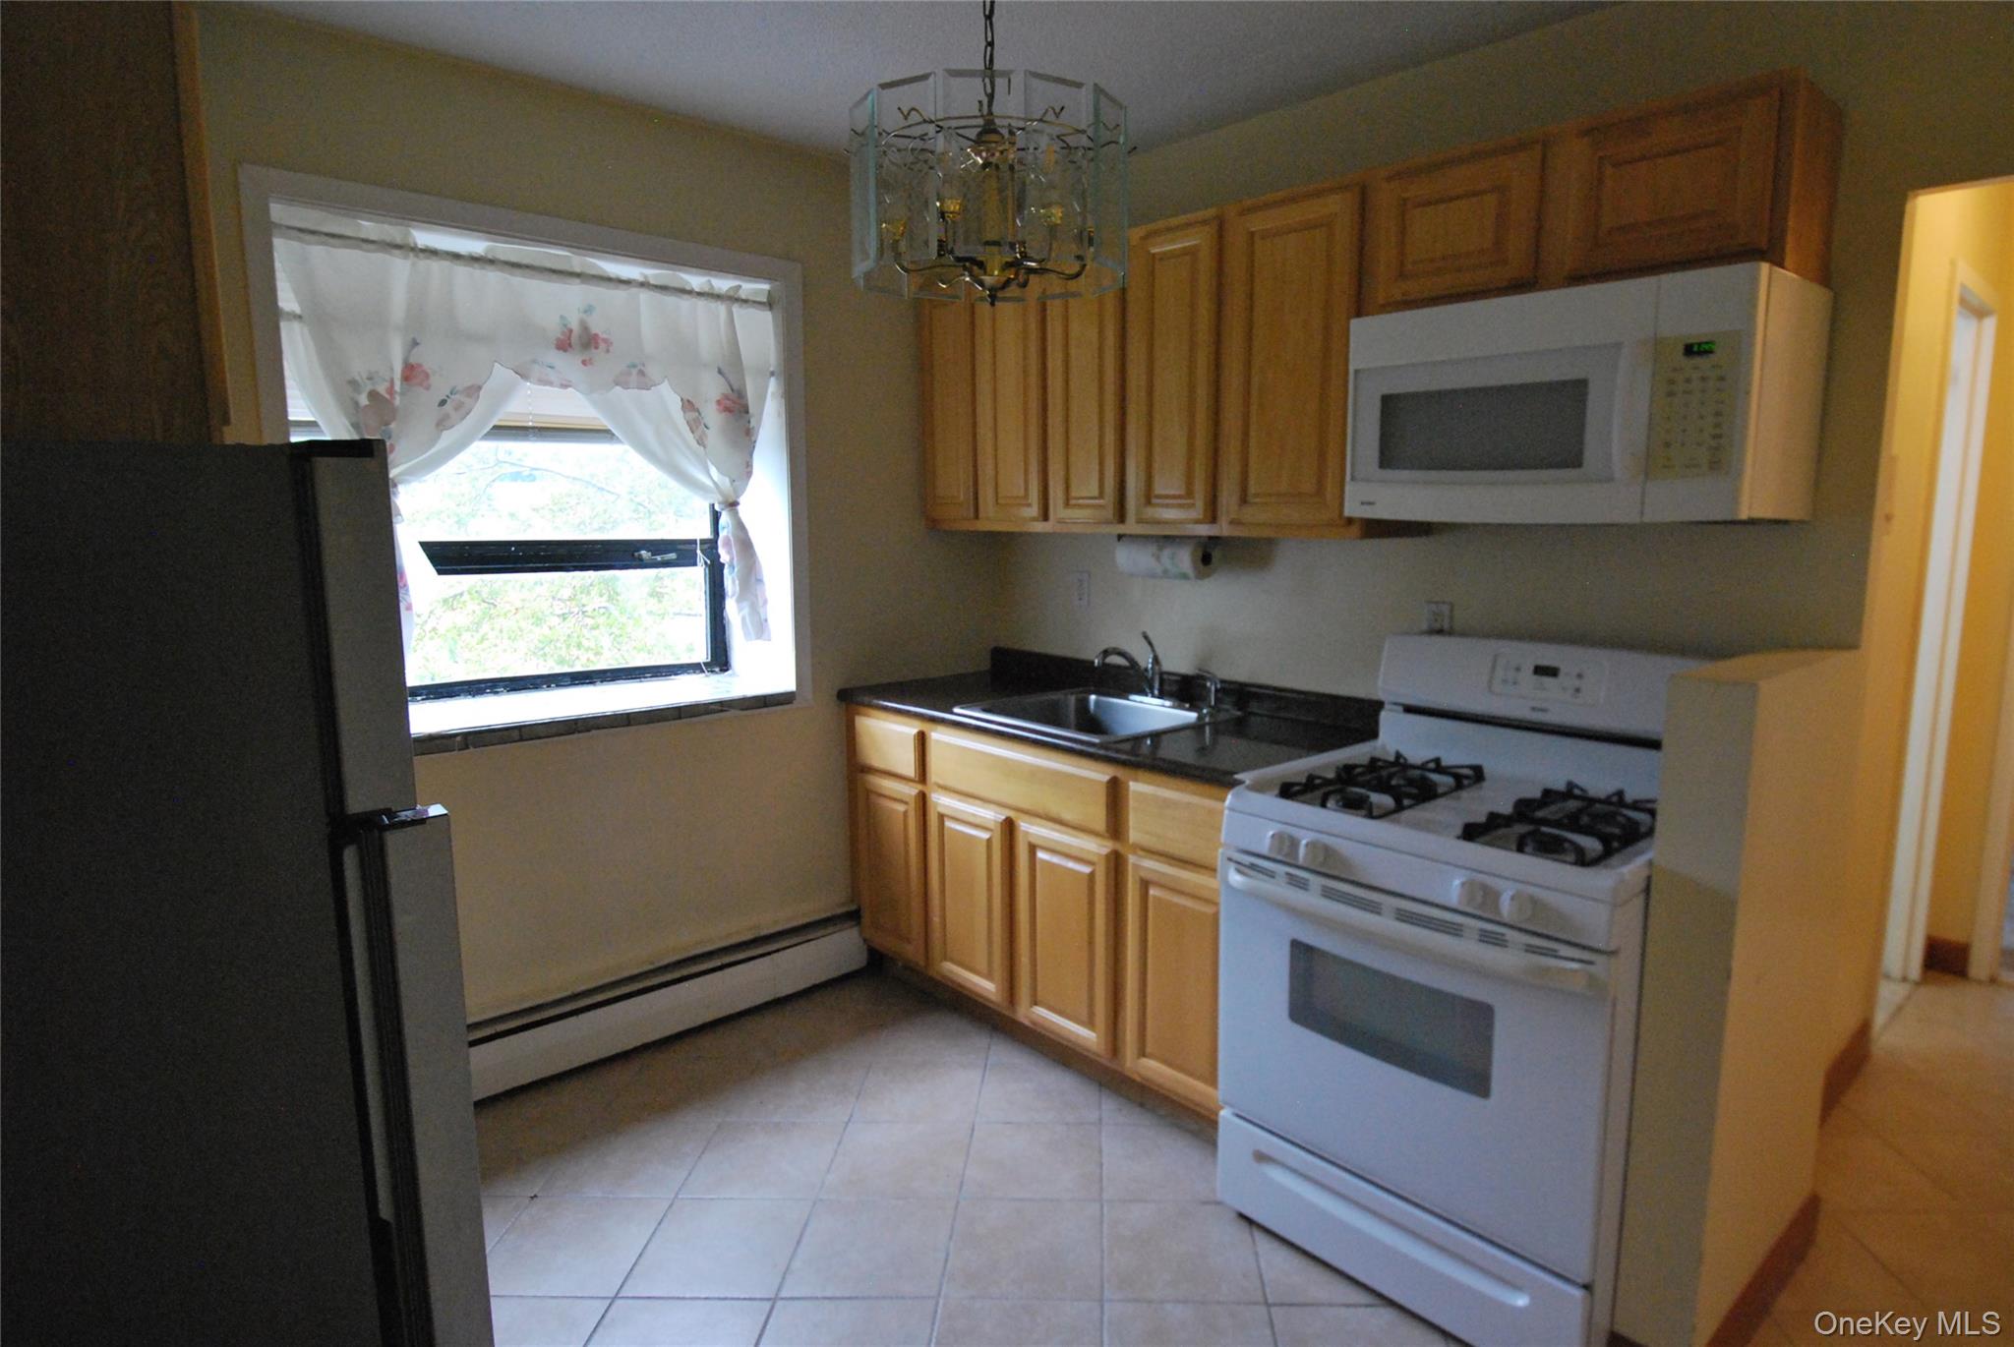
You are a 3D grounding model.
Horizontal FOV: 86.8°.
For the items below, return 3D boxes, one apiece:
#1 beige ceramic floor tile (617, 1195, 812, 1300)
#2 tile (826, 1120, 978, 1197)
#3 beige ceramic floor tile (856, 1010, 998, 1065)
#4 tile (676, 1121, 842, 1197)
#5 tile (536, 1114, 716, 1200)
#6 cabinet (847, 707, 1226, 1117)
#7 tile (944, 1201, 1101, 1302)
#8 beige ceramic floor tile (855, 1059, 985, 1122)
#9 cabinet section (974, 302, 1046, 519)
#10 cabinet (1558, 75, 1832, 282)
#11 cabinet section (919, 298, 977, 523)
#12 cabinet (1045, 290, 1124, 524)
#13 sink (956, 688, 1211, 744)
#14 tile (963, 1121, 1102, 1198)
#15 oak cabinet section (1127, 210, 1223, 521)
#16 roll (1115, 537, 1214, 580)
[{"bbox_3d":[-0.589,1.196,2.216,0.311,0.010,0.305,-1,10,3],"label":"beige ceramic floor tile"},{"bbox_3d":[-0.247,1.140,2.487,0.311,0.010,0.305,-1,10,3],"label":"tile"},{"bbox_3d":[-0.227,1.042,3.054,0.311,0.010,0.305,-1,10,3],"label":"beige ceramic floor tile"},{"bbox_3d":[-0.559,1.137,2.484,0.309,0.010,0.301,0,9,3],"label":"tile"},{"bbox_3d":[-0.884,1.151,2.524,0.311,0.010,0.305,-1,10,3],"label":"tile"},{"bbox_3d":[0.250,0.558,3.141,0.625,0.837,1.530,-8,12,-42],"label":"cabinet"},{"bbox_3d":[0.042,1.185,2.186,0.311,0.010,0.305,-1,10,3],"label":"tile"},{"bbox_3d":[-0.221,1.089,2.772,0.305,0.010,0.304,0,9,3],"label":"beige ceramic floor tile"},{"bbox_3d":[0.128,-0.836,3.285,0.335,0.740,0.307,-9,12,-42],"label":"cabinet section"},{"bbox_3d":[1.282,-0.867,1.986,0.325,0.310,0.380,-8,12,-42],"label":"cabinet"},{"bbox_3d":[-0.068,-0.867,3.495,0.335,0.740,0.268,-9,12,-42],"label":"cabinet section"},{"bbox_3d":[0.327,-0.800,3.057,0.325,0.765,0.300,-8,12,-42],"label":"cabinet"},{"bbox_3d":[0.240,0.192,2.953,0.500,0.180,0.590,-11,13,-42],"label":"sink"},{"bbox_3d":[0.063,1.133,2.468,0.309,0.010,0.301,0,9,3],"label":"tile"},{"bbox_3d":[0.542,-0.772,2.839,0.335,0.740,0.310,-9,12,-42],"label":"oak cabinet section"},{"bbox_3d":[0.439,-0.322,2.970,0.118,0.118,0.270,-8,12,-42],"label":"roll"}]

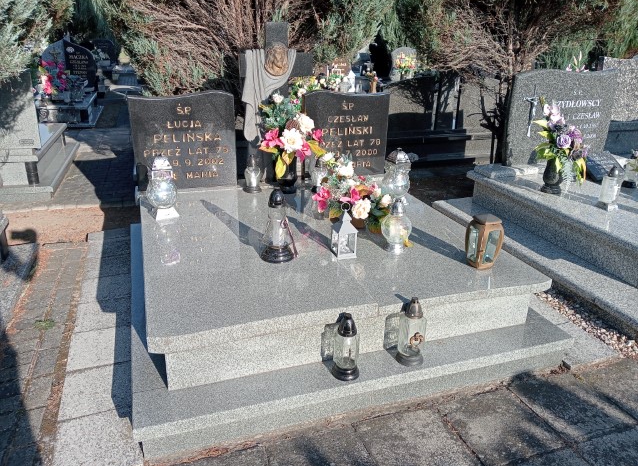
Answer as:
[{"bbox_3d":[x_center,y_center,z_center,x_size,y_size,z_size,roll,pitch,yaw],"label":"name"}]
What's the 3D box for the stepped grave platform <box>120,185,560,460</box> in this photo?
[{"bbox_3d":[-0.076,0.159,2.967,1.900,0.430,2.100,-6,22,-18],"label":"stepped grave platform"}]

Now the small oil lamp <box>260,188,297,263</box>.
[{"bbox_3d":[-0.205,-0.047,2.544,0.175,0.354,0.175,-6,22,-18],"label":"small oil lamp"}]

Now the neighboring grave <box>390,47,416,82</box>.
[{"bbox_3d":[1.911,-3.804,11.666,0.591,0.707,0.120,-6,22,-18],"label":"neighboring grave"}]

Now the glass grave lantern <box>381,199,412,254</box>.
[{"bbox_3d":[0.399,-0.041,2.652,0.159,0.284,0.159,1,21,0],"label":"glass grave lantern"}]

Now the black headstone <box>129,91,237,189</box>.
[{"bbox_3d":[-0.870,-0.600,3.364,0.640,0.621,0.085,-6,22,-18],"label":"black headstone"}]

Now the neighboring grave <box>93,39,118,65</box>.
[{"bbox_3d":[-5.958,-4.997,14.283,0.667,0.638,0.100,-6,22,-18],"label":"neighboring grave"}]

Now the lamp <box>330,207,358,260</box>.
[{"bbox_3d":[0.126,-0.013,2.507,0.118,0.255,0.118,-4,22,-13],"label":"lamp"}]

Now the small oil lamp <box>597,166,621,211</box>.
[{"bbox_3d":[1.925,-0.305,3.390,0.122,0.292,0.122,-10,24,-27],"label":"small oil lamp"}]

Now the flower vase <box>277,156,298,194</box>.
[{"bbox_3d":[-0.219,-0.406,3.514,0.150,0.245,0.150,1,21,0],"label":"flower vase"}]

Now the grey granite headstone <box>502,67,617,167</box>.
[{"bbox_3d":[2.227,-1.071,4.767,1.113,0.842,0.104,-6,22,-18],"label":"grey granite headstone"}]

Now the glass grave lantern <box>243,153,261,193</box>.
[{"bbox_3d":[-0.452,-0.408,3.498,0.130,0.252,0.130,-6,22,-18],"label":"glass grave lantern"}]

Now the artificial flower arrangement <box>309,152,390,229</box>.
[{"bbox_3d":[0.186,-0.238,3.006,0.426,0.385,0.385,-6,22,-18],"label":"artificial flower arrangement"}]

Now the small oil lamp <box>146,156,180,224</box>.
[{"bbox_3d":[-0.907,-0.262,2.964,0.172,0.355,0.172,-13,25,-31],"label":"small oil lamp"}]

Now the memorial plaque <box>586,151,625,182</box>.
[{"bbox_3d":[2.184,-0.509,3.977,0.300,0.030,0.270,-6,57,-18],"label":"memorial plaque"}]

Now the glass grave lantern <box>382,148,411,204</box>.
[{"bbox_3d":[0.521,-0.377,3.417,0.184,0.374,0.184,-6,22,-18],"label":"glass grave lantern"}]

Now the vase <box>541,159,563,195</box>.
[{"bbox_3d":[1.687,-0.415,3.719,0.138,0.250,0.138,-6,22,-18],"label":"vase"}]

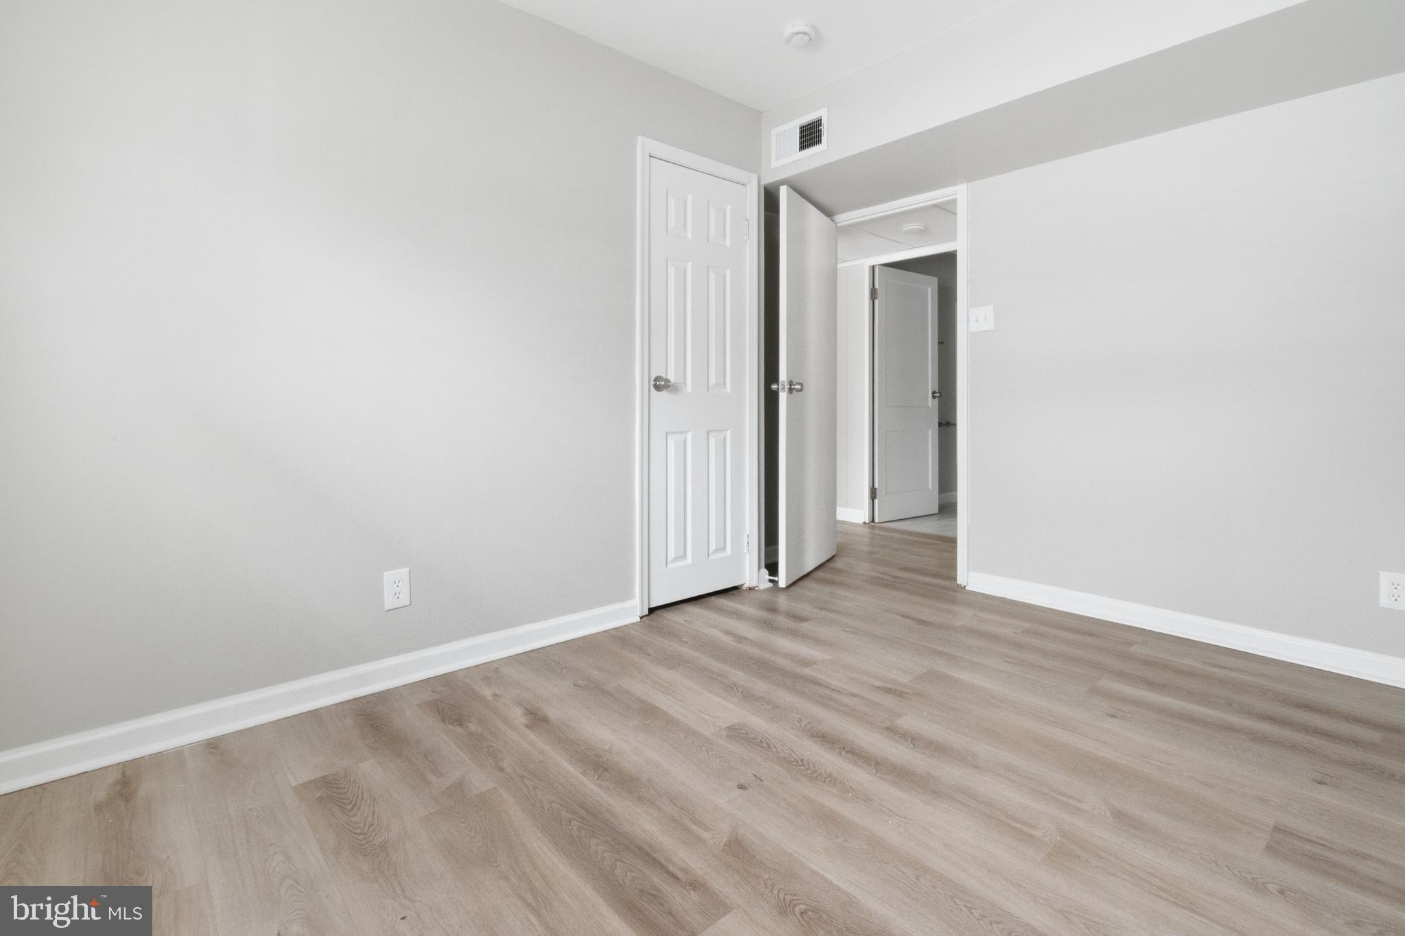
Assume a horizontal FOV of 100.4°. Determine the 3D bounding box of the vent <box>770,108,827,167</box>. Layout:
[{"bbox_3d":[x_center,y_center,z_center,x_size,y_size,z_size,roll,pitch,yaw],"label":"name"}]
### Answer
[{"bbox_3d":[0.472,-1.611,2.865,0.020,0.195,0.350,-4,6,-40],"label":"vent"}]

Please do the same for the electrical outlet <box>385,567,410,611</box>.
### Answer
[{"bbox_3d":[-1.032,0.411,1.980,0.080,0.125,0.012,-4,6,-40],"label":"electrical outlet"}]

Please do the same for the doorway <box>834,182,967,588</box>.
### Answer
[{"bbox_3d":[1.081,-0.421,3.302,0.130,2.060,0.860,-4,6,-40],"label":"doorway"}]

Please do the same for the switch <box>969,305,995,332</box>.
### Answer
[{"bbox_3d":[1.403,-0.748,2.937,0.012,0.118,0.120,-4,6,-40],"label":"switch"}]

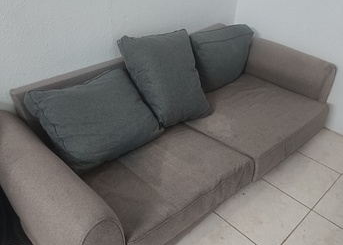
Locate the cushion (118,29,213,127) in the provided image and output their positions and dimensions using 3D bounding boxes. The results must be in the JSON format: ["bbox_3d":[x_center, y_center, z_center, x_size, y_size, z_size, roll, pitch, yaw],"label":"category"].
[{"bbox_3d":[-0.024,-0.284,2.122,0.456,0.618,0.158,-18,-6,-35],"label":"cushion"}]

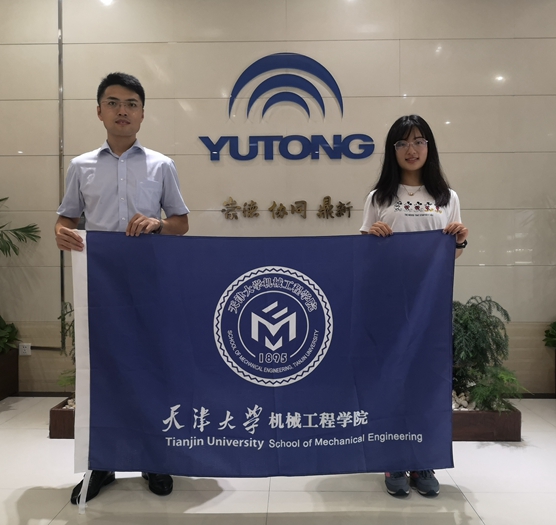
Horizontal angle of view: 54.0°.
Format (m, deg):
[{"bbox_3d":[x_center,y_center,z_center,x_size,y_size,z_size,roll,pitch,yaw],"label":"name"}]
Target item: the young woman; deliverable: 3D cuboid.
[{"bbox_3d":[0.579,0.156,2.318,0.455,1.600,0.360,0,1,5],"label":"young woman"}]

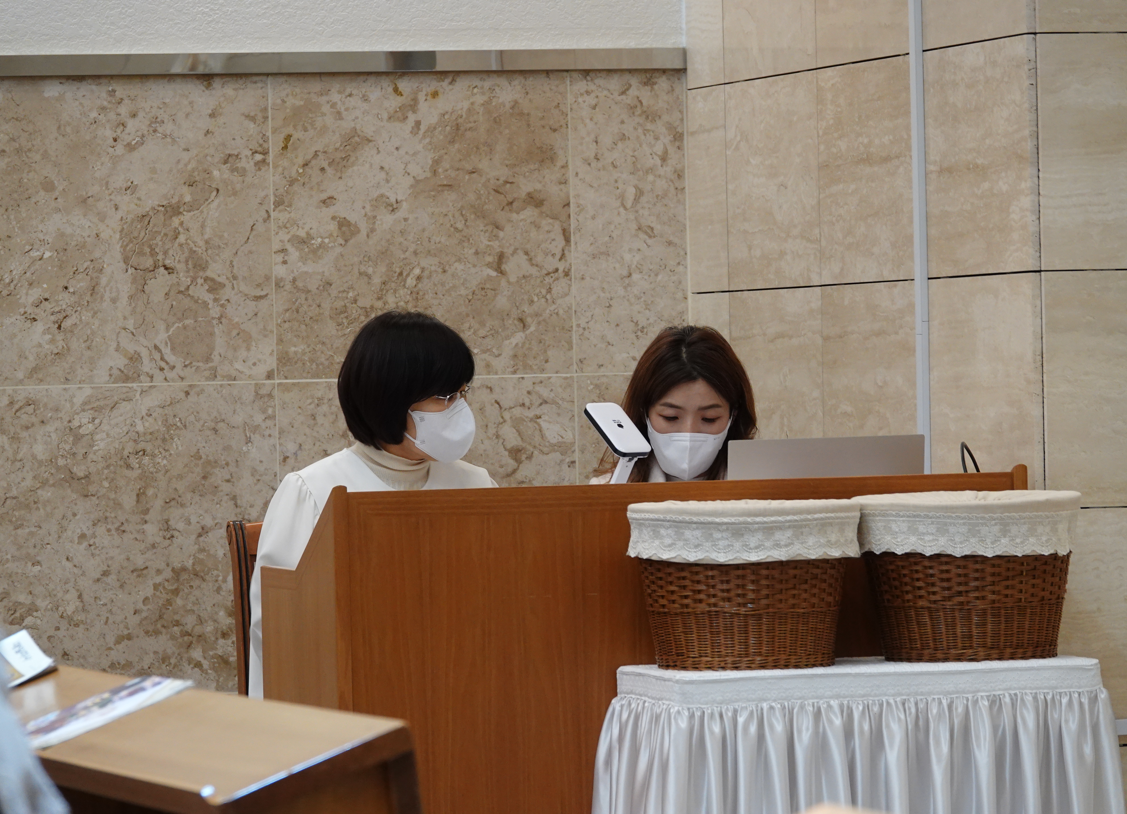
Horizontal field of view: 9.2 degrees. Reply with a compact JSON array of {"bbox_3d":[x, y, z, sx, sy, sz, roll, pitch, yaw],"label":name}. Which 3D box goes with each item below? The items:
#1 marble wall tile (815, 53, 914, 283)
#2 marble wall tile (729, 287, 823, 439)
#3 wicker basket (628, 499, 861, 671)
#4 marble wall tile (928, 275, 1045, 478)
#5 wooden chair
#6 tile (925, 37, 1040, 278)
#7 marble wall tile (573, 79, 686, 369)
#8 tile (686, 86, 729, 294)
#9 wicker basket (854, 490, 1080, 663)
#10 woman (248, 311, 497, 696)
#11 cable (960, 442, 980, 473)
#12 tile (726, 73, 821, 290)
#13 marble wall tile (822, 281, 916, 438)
[{"bbox_3d":[0.562,-0.428,12.744,0.022,0.398,0.590,-1,0,-15],"label":"marble wall tile"},{"bbox_3d":[0.412,-0.024,13.280,0.020,0.400,0.603,-1,0,-15],"label":"marble wall tile"},{"bbox_3d":[0.282,0.276,10.950,0.360,0.255,0.355,-1,0,-18],"label":"wicker basket"},{"bbox_3d":[0.726,-0.027,12.168,0.022,0.398,0.598,-1,0,-15],"label":"marble wall tile"},{"bbox_3d":[-0.270,0.670,11.710,0.460,0.950,0.530,-1,0,-15],"label":"wooden chair"},{"bbox_3d":[0.717,-0.429,12.167,0.022,0.398,0.598,-1,0,-15],"label":"tile"},{"bbox_3d":[0.129,-0.364,13.800,0.237,0.597,0.020,-1,0,-15],"label":"marble wall tile"},{"bbox_3d":[0.292,-0.423,13.694,0.020,0.400,0.258,-1,0,-15],"label":"tile"},{"bbox_3d":[0.627,0.261,10.870,0.350,0.256,0.350,-1,0,-15],"label":"wicker basket"},{"bbox_3d":[-0.190,0.455,11.470,0.520,1.240,0.680,-1,0,-28],"label":"woman"},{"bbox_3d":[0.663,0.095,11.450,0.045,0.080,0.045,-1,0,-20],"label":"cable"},{"bbox_3d":[0.404,-0.424,13.278,0.020,0.400,0.603,-1,0,-15],"label":"tile"},{"bbox_3d":[0.571,-0.025,12.746,0.022,0.398,0.590,-1,0,-15],"label":"marble wall tile"}]

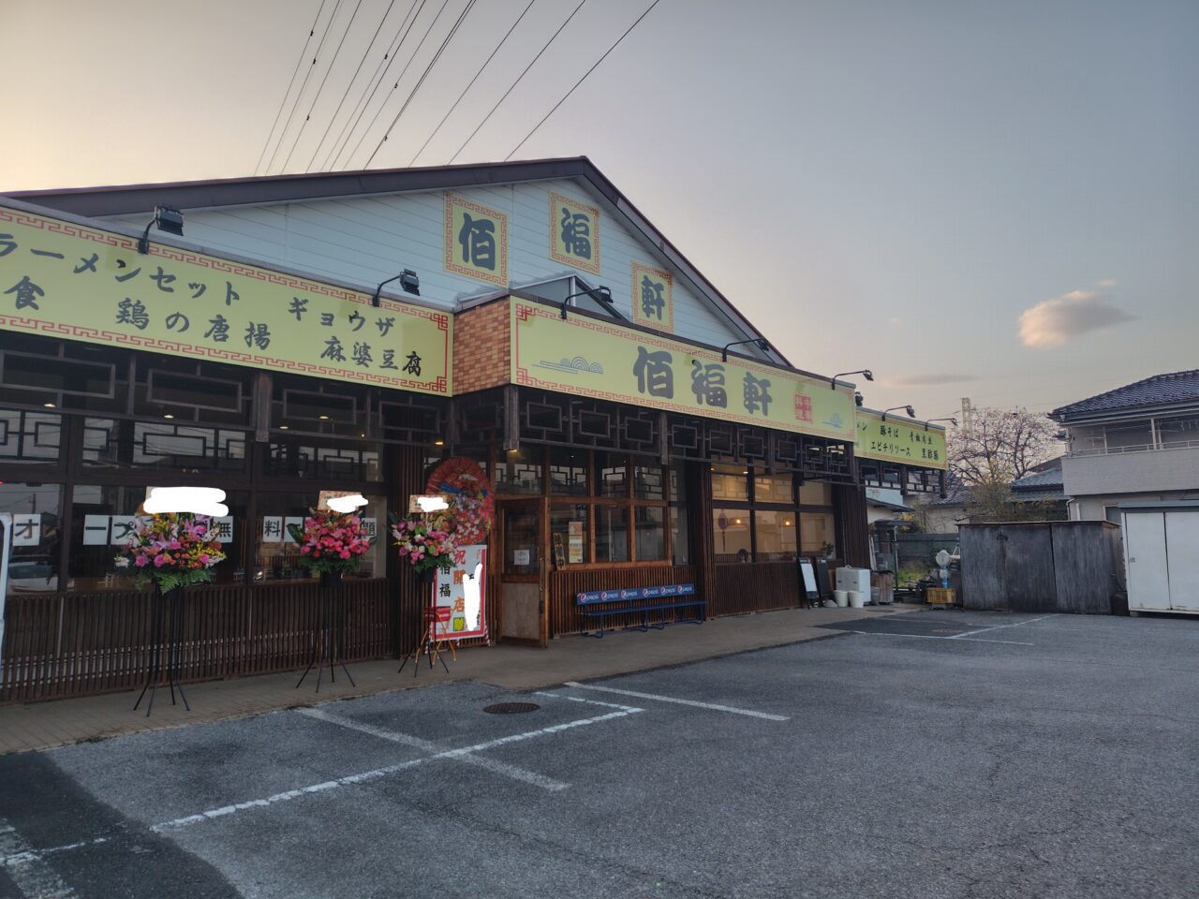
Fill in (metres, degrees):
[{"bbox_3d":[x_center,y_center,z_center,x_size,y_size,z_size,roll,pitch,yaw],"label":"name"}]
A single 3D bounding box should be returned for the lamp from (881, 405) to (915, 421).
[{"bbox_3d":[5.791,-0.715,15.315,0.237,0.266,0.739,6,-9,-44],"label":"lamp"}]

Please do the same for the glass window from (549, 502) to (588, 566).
[{"bbox_3d":[-0.476,1.379,12.861,0.080,0.980,0.860,-7,-9,44],"label":"glass window"}]

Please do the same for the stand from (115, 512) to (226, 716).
[{"bbox_3d":[-3.763,1.380,6.990,0.894,1.767,0.665,6,-9,-44],"label":"stand"}]

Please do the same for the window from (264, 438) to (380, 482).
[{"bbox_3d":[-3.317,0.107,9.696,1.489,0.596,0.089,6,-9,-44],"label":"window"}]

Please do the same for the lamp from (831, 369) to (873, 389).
[{"bbox_3d":[4.085,-1.132,12.929,0.690,0.240,0.200,-7,-9,44],"label":"lamp"}]

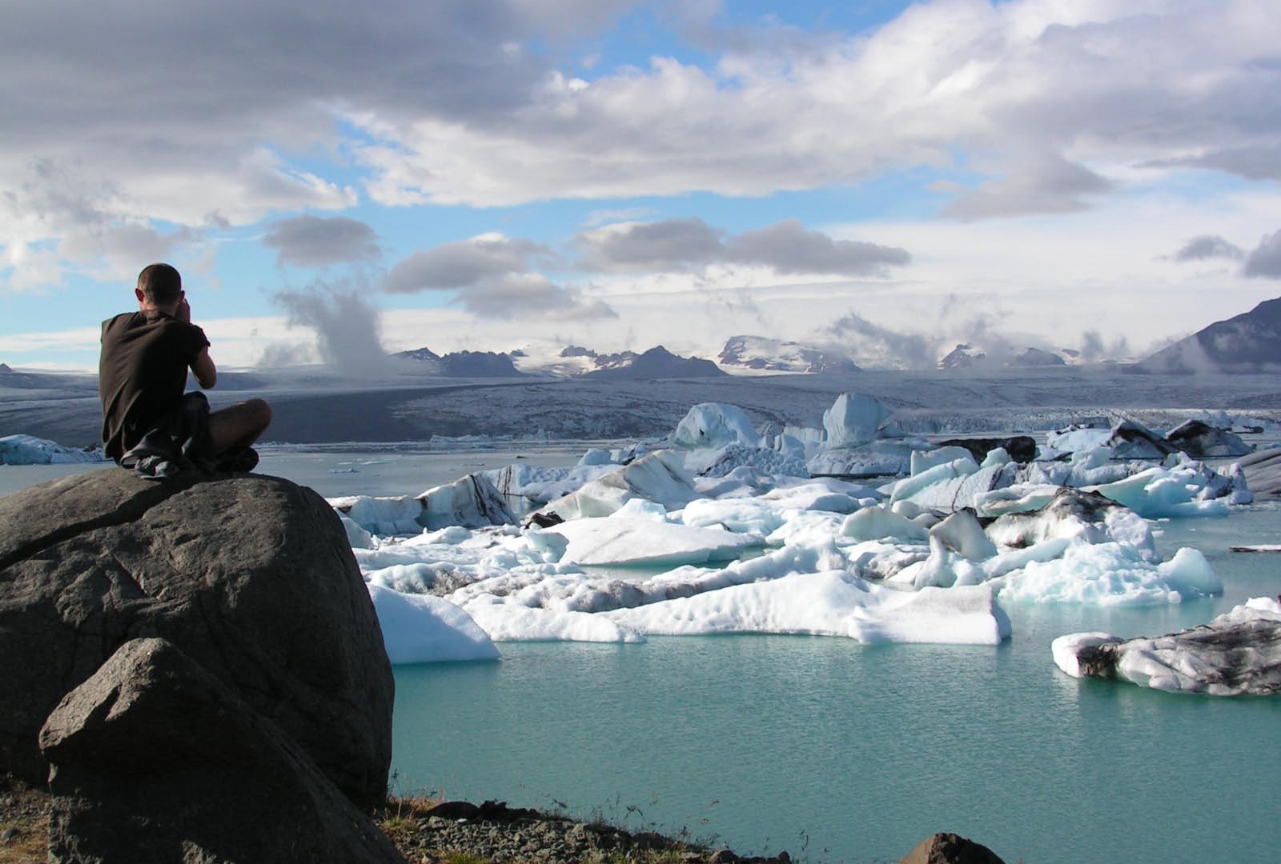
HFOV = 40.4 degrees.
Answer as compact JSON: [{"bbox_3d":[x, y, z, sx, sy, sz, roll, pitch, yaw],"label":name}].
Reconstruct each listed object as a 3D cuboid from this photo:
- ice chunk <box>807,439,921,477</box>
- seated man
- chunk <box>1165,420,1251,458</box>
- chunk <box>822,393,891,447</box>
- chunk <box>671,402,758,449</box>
[{"bbox_3d":[21.605,2.513,168.000,10.770,3.540,7.500,0,0,7],"label":"ice chunk"},{"bbox_3d":[-1.857,-0.259,7.100,0.640,0.860,0.660,0,0,14],"label":"seated man"},{"bbox_3d":[78.370,0.967,240.000,11.670,5.060,8.500,-1,0,18],"label":"chunk"},{"bbox_3d":[21.427,-1.188,172.000,6.820,5.400,5.500,0,0,7],"label":"chunk"},{"bbox_3d":[7.931,-0.692,185.000,9.180,4.850,7.500,0,0,2],"label":"chunk"}]

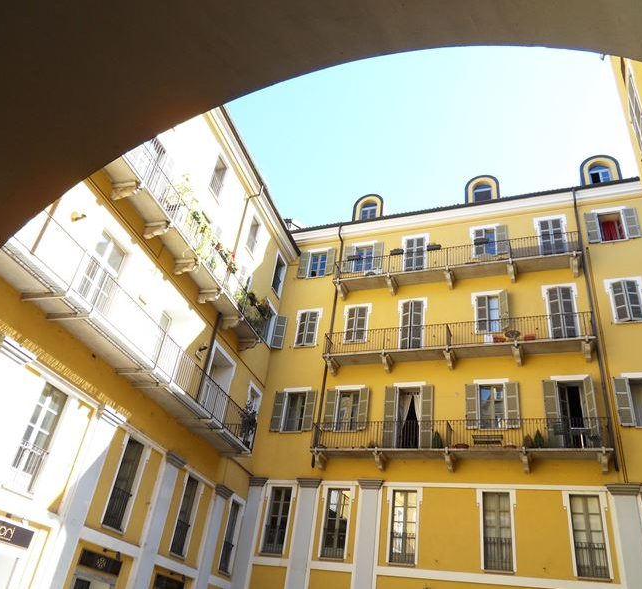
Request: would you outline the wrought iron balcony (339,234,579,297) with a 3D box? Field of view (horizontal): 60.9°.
[{"bbox_3d":[5.490,-1.075,23.286,10.231,1.658,0.760,-6,-37,20],"label":"wrought iron balcony"}]

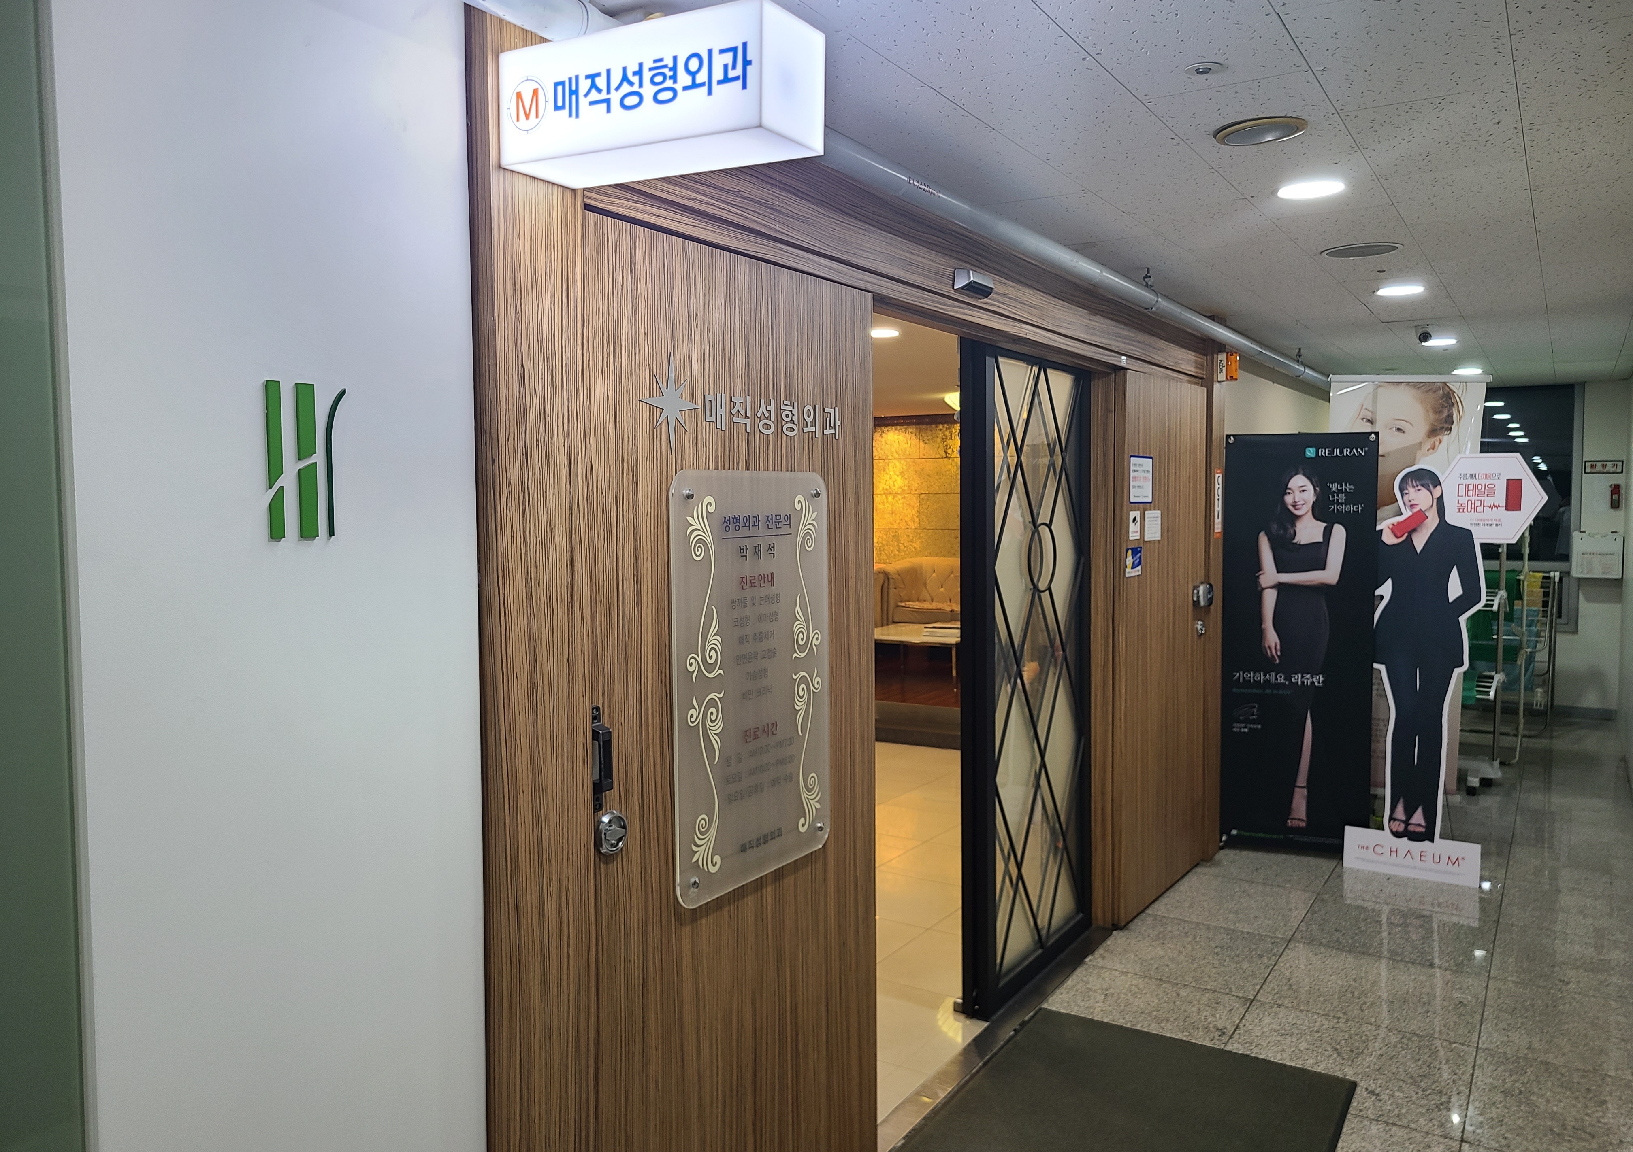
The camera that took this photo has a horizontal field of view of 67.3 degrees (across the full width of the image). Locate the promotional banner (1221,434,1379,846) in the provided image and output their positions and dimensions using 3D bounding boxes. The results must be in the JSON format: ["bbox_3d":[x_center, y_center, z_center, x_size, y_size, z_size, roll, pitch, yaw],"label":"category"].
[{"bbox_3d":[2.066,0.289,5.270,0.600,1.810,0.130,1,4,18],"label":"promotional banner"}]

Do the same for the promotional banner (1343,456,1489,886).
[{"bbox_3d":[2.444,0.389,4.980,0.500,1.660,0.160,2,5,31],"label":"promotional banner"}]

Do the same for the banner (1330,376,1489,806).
[{"bbox_3d":[2.972,0.057,6.232,0.730,2.140,0.150,2,5,30],"label":"banner"}]

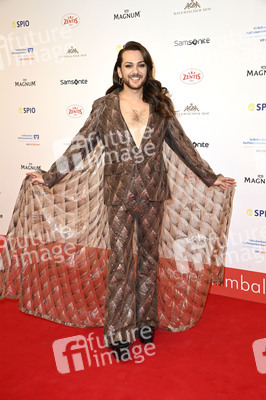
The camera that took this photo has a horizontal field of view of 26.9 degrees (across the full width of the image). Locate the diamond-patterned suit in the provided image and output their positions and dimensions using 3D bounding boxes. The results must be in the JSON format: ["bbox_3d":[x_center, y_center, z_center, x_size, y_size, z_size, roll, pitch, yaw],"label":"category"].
[{"bbox_3d":[-0.008,0.111,3.288,1.056,1.514,0.420,-2,12,-4],"label":"diamond-patterned suit"}]

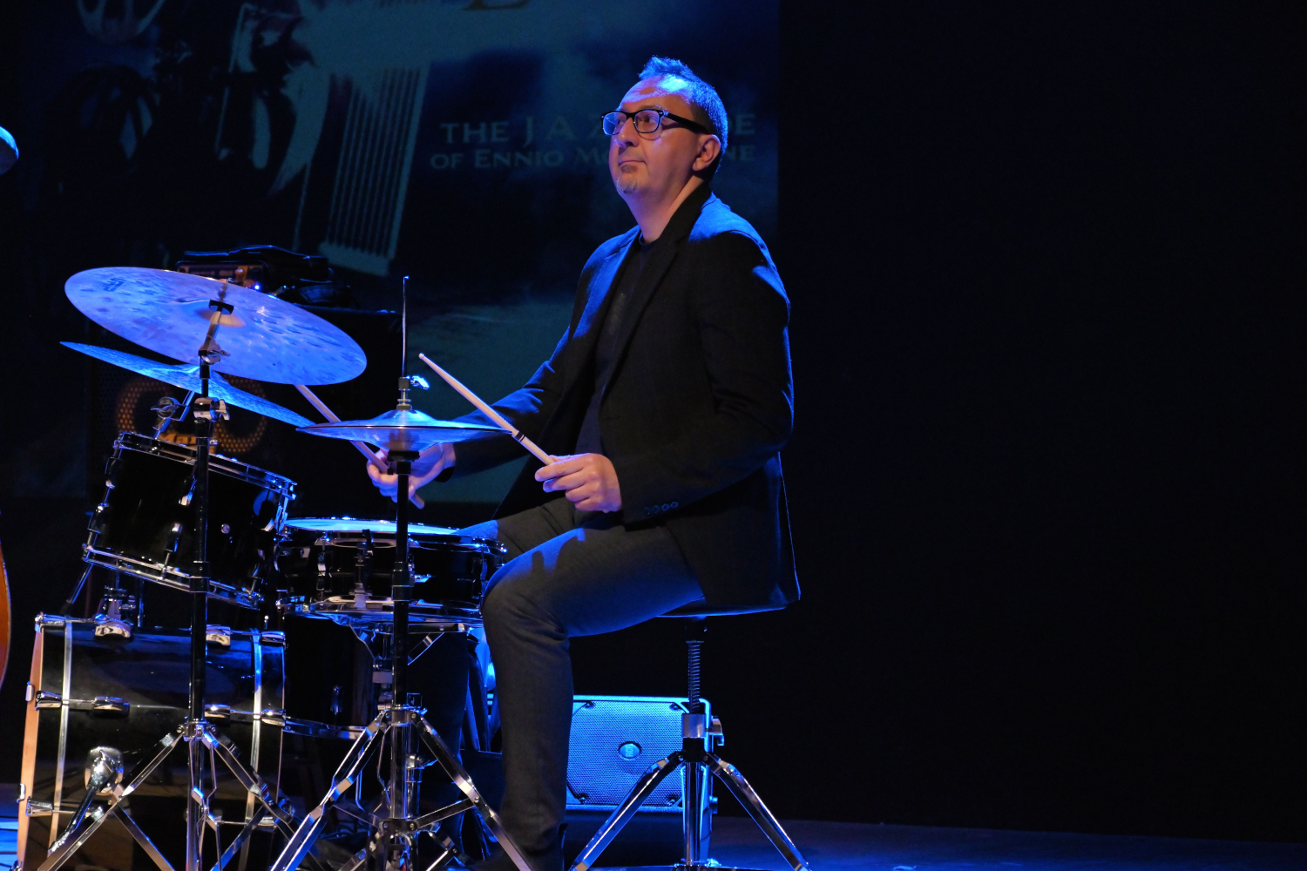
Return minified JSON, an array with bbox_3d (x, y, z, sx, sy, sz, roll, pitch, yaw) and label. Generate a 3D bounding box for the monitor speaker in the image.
[{"bbox_3d":[-0.043,0.640,7.120,0.305,0.305,0.350,1,-2,3],"label":"monitor speaker"}]

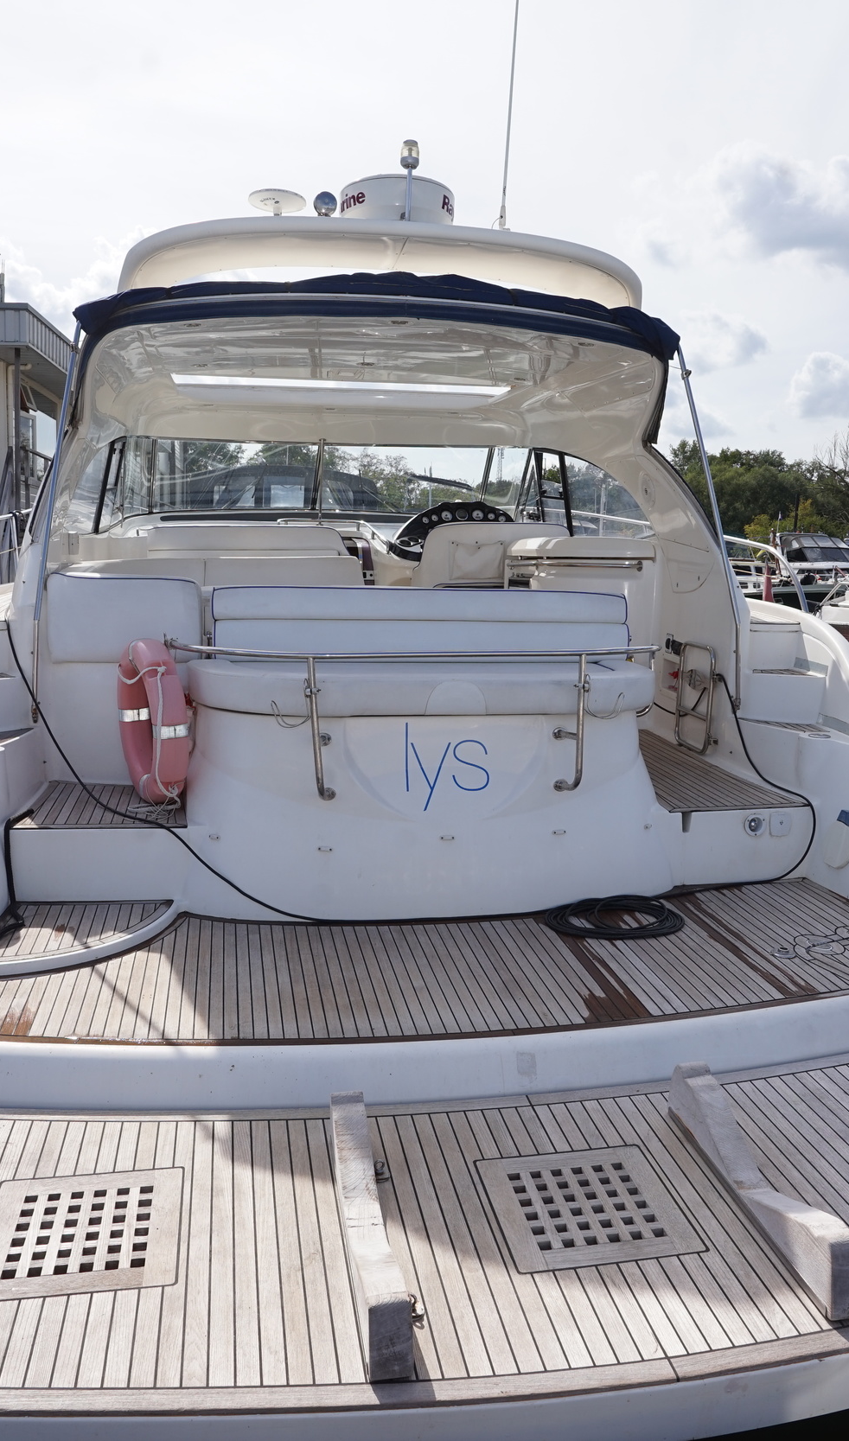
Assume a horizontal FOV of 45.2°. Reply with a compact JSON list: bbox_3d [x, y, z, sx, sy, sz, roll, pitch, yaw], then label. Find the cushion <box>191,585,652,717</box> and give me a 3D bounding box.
[{"bbox_3d":[-0.027,-0.321,4.680,2.120,0.520,0.800,0,7,-11],"label":"cushion"}]

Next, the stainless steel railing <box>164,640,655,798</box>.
[{"bbox_3d":[-0.055,-0.040,4.400,2.200,0.600,0.450,0,7,-11],"label":"stainless steel railing"}]

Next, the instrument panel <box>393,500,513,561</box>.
[{"bbox_3d":[0.205,-1.382,7.500,0.880,0.380,0.400,0,7,-11],"label":"instrument panel"}]

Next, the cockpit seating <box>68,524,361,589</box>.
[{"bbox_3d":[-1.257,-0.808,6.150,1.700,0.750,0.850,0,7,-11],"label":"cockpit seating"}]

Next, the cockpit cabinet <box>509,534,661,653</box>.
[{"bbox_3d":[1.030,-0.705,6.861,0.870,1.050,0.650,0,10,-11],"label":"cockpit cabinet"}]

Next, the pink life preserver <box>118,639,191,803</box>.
[{"bbox_3d":[-1.174,-0.011,4.450,0.120,0.710,0.700,-3,8,-31],"label":"pink life preserver"}]

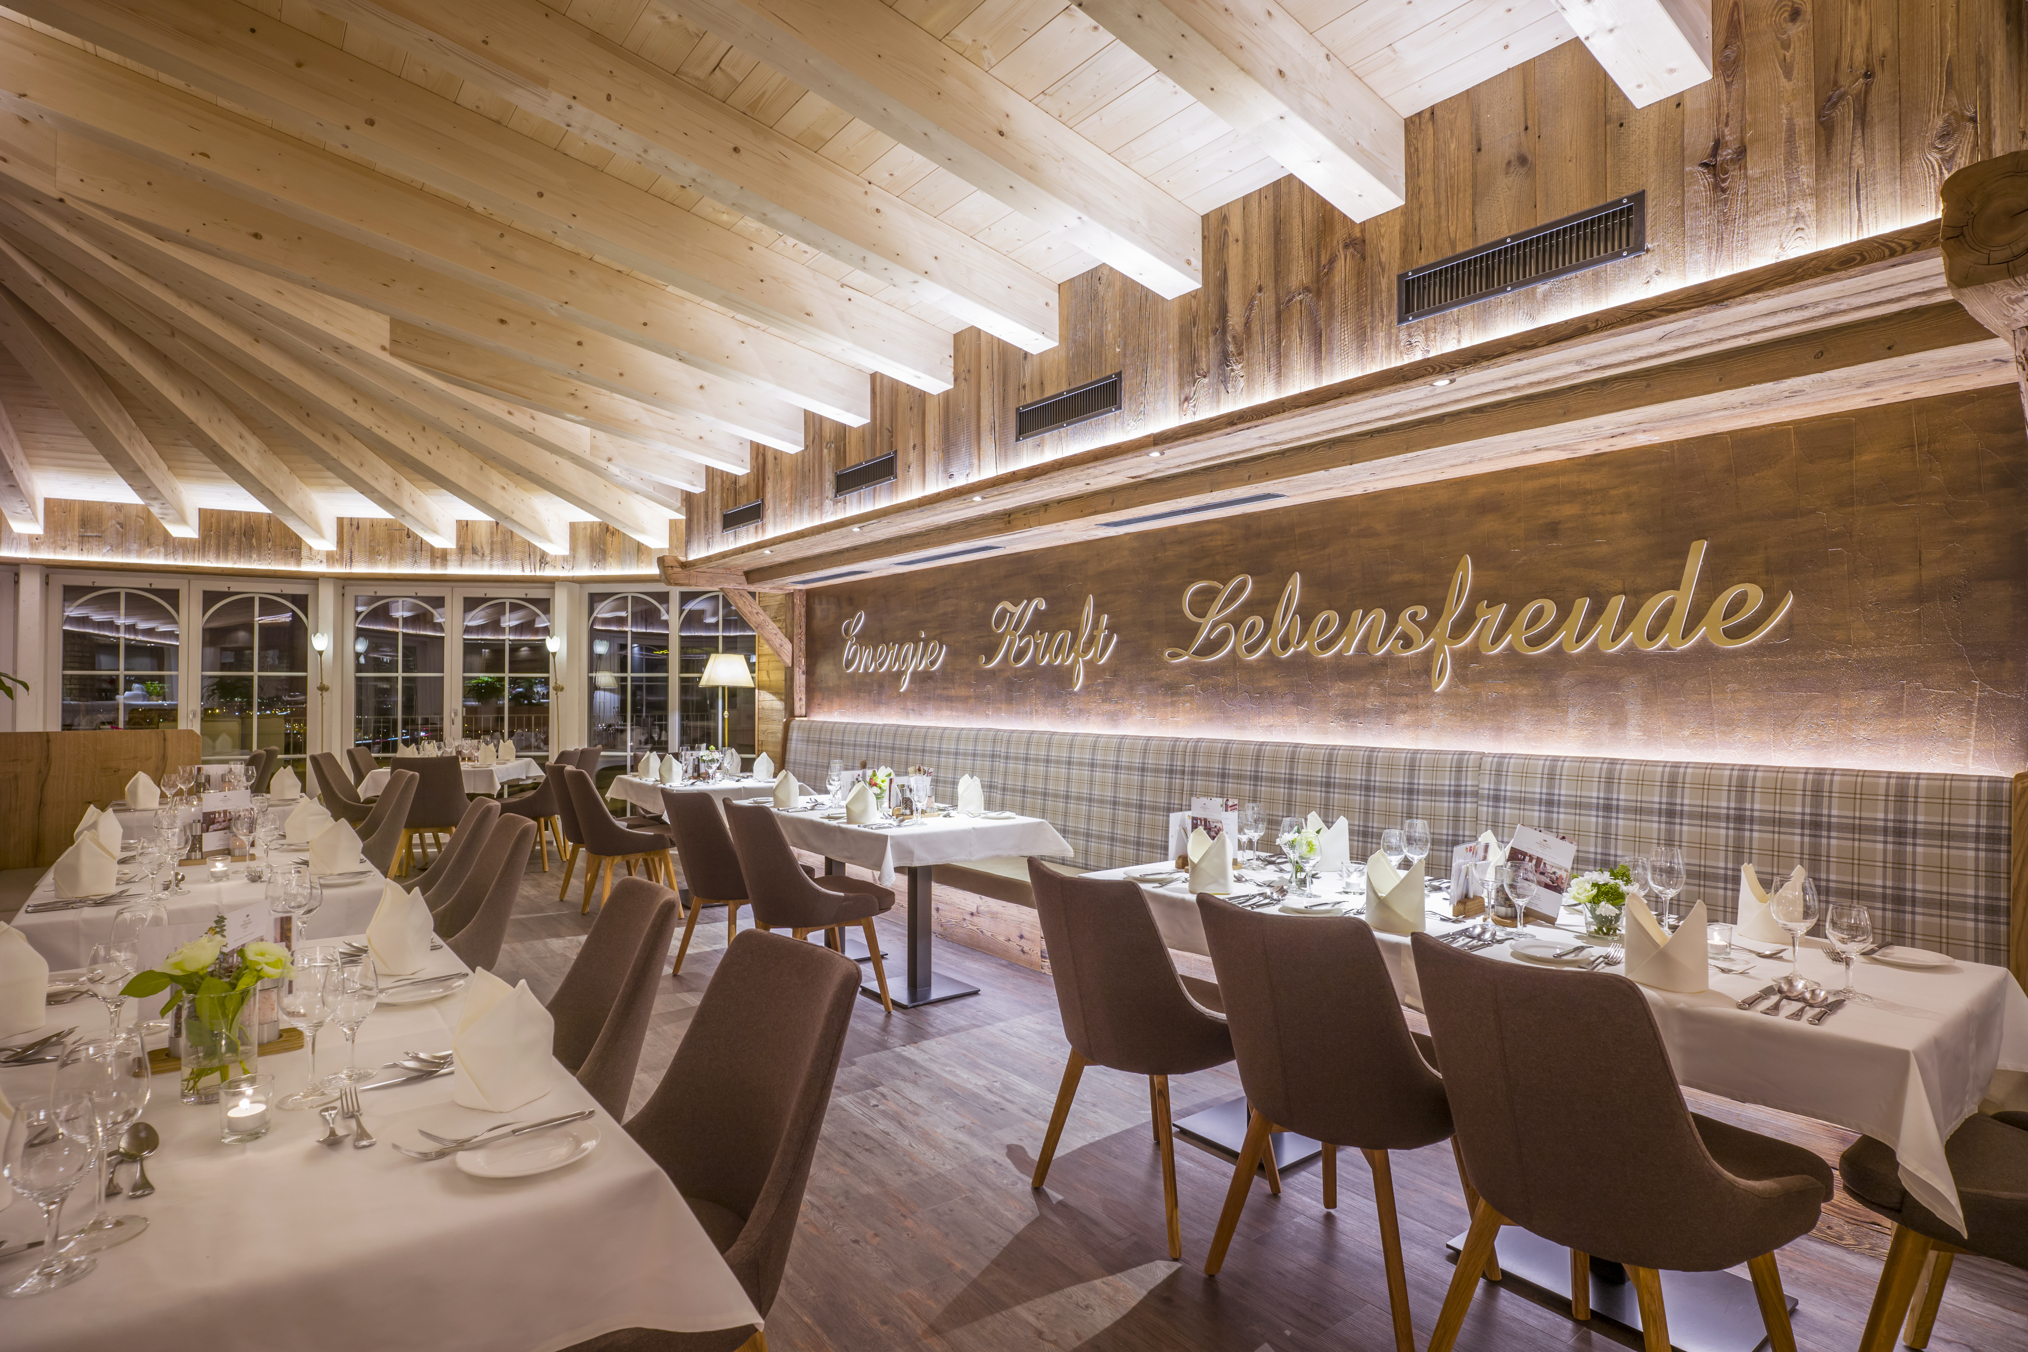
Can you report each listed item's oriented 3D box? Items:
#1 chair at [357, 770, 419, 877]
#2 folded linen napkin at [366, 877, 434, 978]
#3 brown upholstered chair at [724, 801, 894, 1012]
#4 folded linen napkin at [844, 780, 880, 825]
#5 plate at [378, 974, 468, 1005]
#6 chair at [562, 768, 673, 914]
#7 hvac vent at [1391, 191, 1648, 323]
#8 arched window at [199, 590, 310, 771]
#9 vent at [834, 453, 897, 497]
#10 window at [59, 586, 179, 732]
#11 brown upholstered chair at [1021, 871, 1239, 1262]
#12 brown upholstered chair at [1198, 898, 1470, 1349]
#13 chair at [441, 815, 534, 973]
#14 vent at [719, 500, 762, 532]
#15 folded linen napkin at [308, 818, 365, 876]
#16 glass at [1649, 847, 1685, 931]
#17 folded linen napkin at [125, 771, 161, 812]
[{"bbox_3d":[-3.575,0.973,5.448,0.600,0.870,0.490,0,-1,-39],"label":"chair"},{"bbox_3d":[-1.293,0.518,2.136,0.125,0.170,0.110,-1,-1,45],"label":"folded linen napkin"},{"bbox_3d":[-0.851,0.958,4.243,0.585,0.875,0.480,1,-1,-39],"label":"brown upholstered chair"},{"bbox_3d":[-0.658,0.546,4.385,0.135,0.172,0.120,0,-1,-9],"label":"folded linen napkin"},{"bbox_3d":[-1.123,0.599,1.907,0.160,0.020,0.160,1,-1,-39],"label":"plate"},{"bbox_3d":[-2.263,0.977,5.987,0.590,0.880,0.500,1,-1,-39],"label":"chair"},{"bbox_3d":[1.322,-1.102,2.716,0.030,0.152,0.650,0,-1,-39],"label":"hvac vent"},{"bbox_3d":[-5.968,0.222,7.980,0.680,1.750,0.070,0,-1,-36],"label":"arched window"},{"bbox_3d":[-0.802,-1.079,5.465,0.030,0.140,0.645,1,-1,-39],"label":"vent"},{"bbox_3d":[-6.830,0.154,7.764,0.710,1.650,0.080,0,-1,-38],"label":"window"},{"bbox_3d":[0.356,0.926,2.653,0.600,0.870,0.490,0,-1,-41],"label":"brown upholstered chair"},{"bbox_3d":[0.751,0.927,2.268,0.590,0.875,0.480,1,-1,-42],"label":"brown upholstered chair"},{"bbox_3d":[-1.980,0.943,3.395,0.600,0.870,0.490,0,-1,-39],"label":"chair"},{"bbox_3d":[-1.798,-1.049,6.705,0.030,0.150,0.650,1,-1,-39],"label":"vent"},{"bbox_3d":[-2.144,0.533,3.211,0.138,0.172,0.120,1,-1,-39],"label":"folded linen napkin"},{"bbox_3d":[1.498,0.494,2.324,0.086,0.202,0.086,0,-1,-39],"label":"glass"},{"bbox_3d":[-4.274,0.561,4.978,0.138,0.172,0.120,1,-1,-39],"label":"folded linen napkin"}]

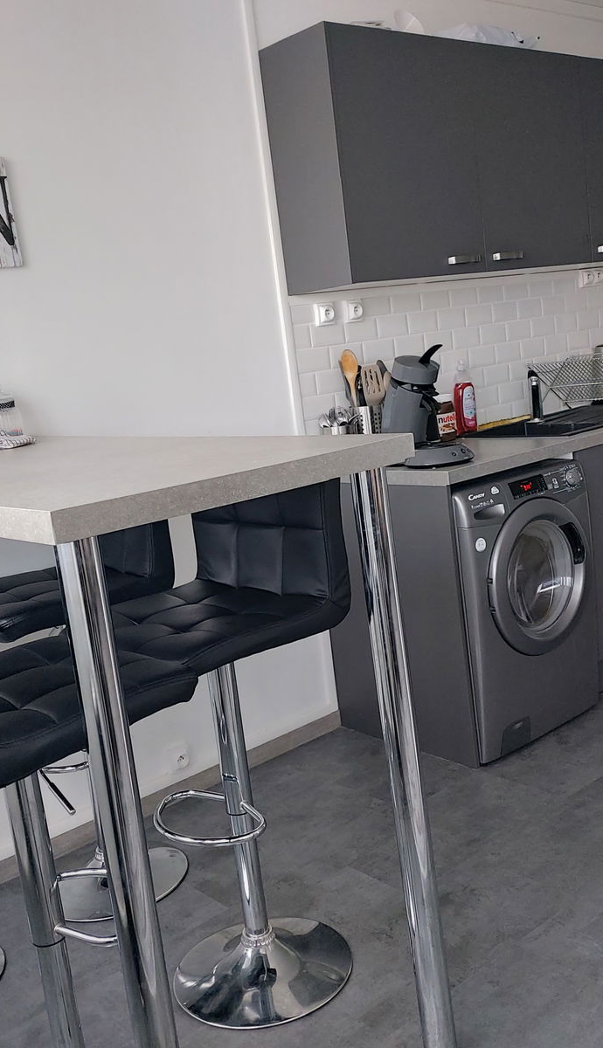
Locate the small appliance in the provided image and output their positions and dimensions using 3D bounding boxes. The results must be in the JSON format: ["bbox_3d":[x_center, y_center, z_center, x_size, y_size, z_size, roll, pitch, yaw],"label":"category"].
[{"bbox_3d":[0.355,-0.363,3.093,0.212,0.350,0.315,-15,13,-38],"label":"small appliance"}]

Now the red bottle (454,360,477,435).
[{"bbox_3d":[0.598,-0.451,3.681,0.079,0.261,0.049,-15,13,-38],"label":"red bottle"}]

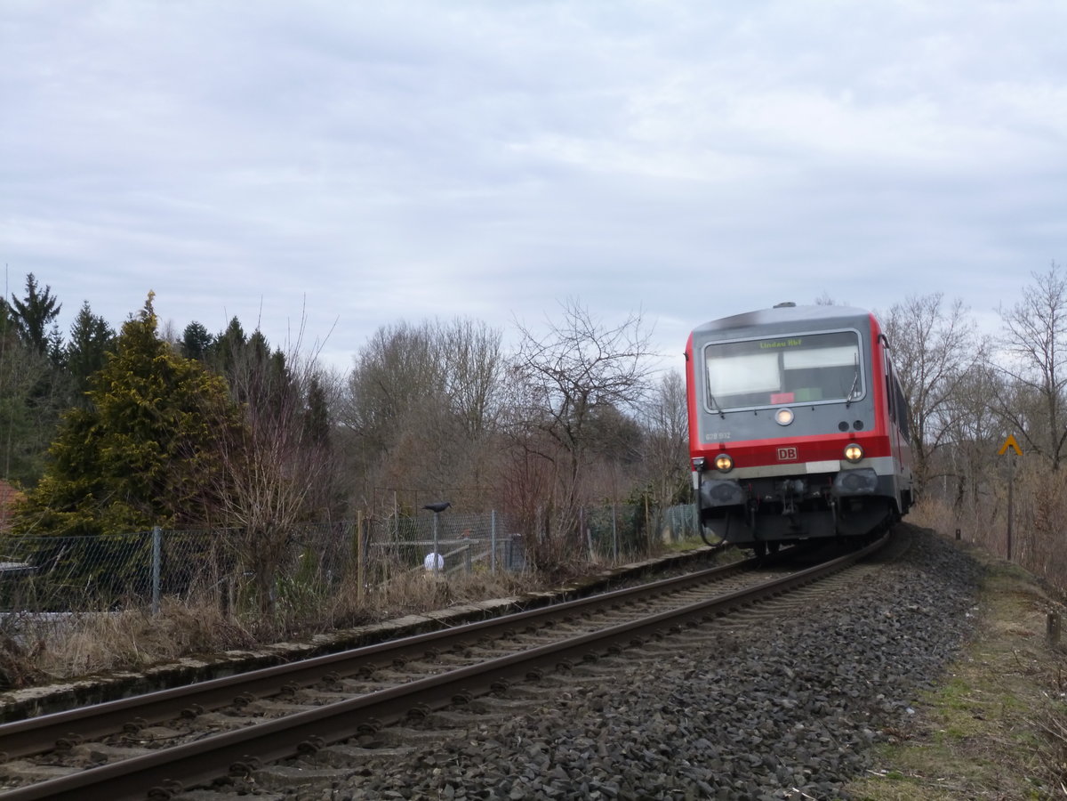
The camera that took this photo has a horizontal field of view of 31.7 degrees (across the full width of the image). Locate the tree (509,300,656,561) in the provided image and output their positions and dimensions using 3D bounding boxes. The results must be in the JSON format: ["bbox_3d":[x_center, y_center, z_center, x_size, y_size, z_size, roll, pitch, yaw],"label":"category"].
[{"bbox_3d":[0.830,0.490,31.000,2.450,4.350,2.400,0,-3,0],"label":"tree"}]

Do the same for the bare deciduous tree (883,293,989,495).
[{"bbox_3d":[15.940,-0.160,75.000,4.500,8.300,4.400,0,-3,0],"label":"bare deciduous tree"}]

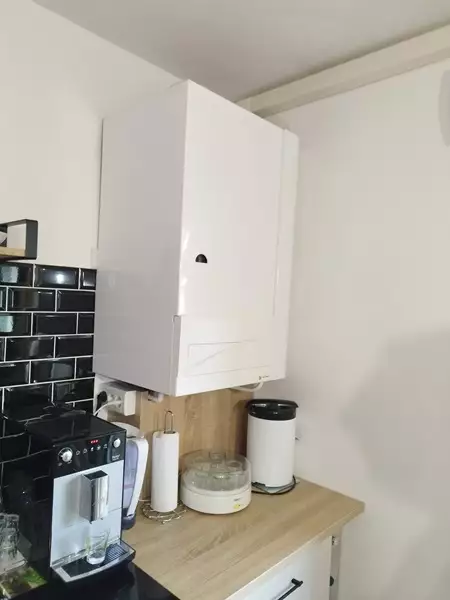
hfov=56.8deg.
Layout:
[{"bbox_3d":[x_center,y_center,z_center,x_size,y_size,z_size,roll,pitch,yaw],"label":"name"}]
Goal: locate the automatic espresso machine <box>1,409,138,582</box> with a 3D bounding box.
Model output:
[{"bbox_3d":[-0.428,0.484,1.099,0.195,0.325,0.450,2,0,-45],"label":"automatic espresso machine"}]

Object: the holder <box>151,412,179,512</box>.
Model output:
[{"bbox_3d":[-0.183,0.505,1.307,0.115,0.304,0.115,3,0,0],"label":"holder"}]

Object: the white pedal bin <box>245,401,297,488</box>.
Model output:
[{"bbox_3d":[0.179,0.548,1.599,0.205,0.290,0.195,3,0,0],"label":"white pedal bin"}]

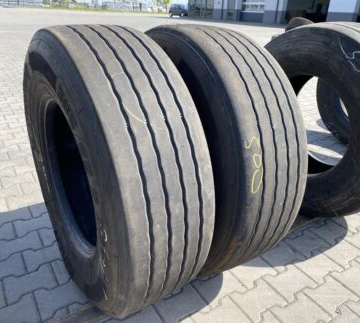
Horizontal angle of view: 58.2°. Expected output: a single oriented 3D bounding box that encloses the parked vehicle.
[{"bbox_3d":[0.419,-20.030,42.848,1.780,1.570,4.250,-15,30,-31],"label":"parked vehicle"}]

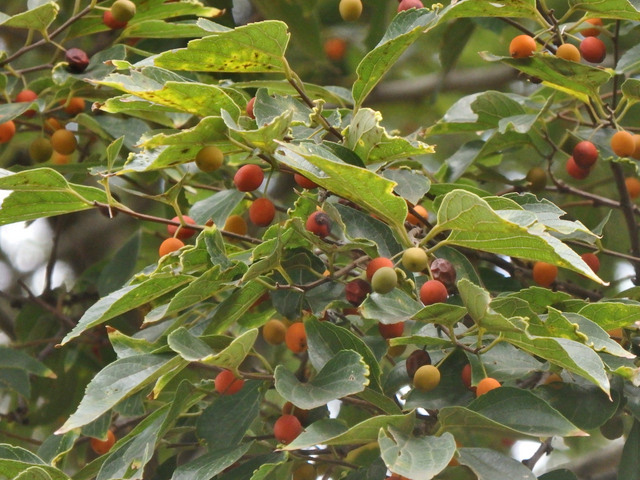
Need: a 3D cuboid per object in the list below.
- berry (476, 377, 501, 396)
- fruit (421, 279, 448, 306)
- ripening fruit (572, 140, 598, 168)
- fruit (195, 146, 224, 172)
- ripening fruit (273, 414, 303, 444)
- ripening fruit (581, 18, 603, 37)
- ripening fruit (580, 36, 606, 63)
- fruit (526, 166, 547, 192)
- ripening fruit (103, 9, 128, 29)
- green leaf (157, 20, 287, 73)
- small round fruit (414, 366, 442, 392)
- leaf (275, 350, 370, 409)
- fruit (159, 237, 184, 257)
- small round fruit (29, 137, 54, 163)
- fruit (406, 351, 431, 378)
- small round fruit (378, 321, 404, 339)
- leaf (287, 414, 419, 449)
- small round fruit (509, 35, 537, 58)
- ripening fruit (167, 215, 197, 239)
[{"bbox_3d":[0.060,0.053,2.160,0.009,0.009,0.009,0,-10,0],"label":"berry"},{"bbox_3d":[0.035,0.016,1.880,0.008,0.008,0.008,0,-12,0],"label":"fruit"},{"bbox_3d":[0.095,-0.030,2.200,0.009,0.010,0.009,0,-10,0],"label":"ripening fruit"},{"bbox_3d":[-0.039,-0.028,2.150,0.009,0.009,0.009,0,-10,0],"label":"fruit"},{"bbox_3d":[-0.010,0.058,1.870,0.009,0.009,0.009,0,-12,0],"label":"ripening fruit"},{"bbox_3d":[0.091,-0.071,2.060,0.008,0.008,0.008,0,-10,0],"label":"ripening fruit"},{"bbox_3d":[0.097,-0.067,2.180,0.009,0.009,0.009,0,-10,0],"label":"ripening fruit"},{"bbox_3d":[0.081,-0.023,2.280,0.008,0.009,0.008,0,-10,0],"label":"fruit"},{"bbox_3d":[-0.067,-0.074,2.030,0.008,0.008,0.008,0,-10,0],"label":"ripening fruit"},{"bbox_3d":[-0.030,-0.060,1.890,0.041,0.015,0.022,0,-12,0],"label":"green leaf"},{"bbox_3d":[0.035,0.045,1.990,0.009,0.009,0.009,0,-10,0],"label":"small round fruit"},{"bbox_3d":[0.001,0.043,1.870,0.029,0.016,0.020,0,-12,0],"label":"leaf"},{"bbox_3d":[-0.051,0.003,2.140,0.009,0.009,0.009,0,-10,0],"label":"fruit"},{"bbox_3d":[-0.091,-0.029,2.000,0.008,0.008,0.008,0,-12,0],"label":"small round fruit"},{"bbox_3d":[0.031,0.039,1.910,0.008,0.009,0.008,0,-12,0],"label":"fruit"},{"bbox_3d":[0.024,0.028,2.020,0.008,0.009,0.008,0,-10,0],"label":"small round fruit"},{"bbox_3d":[0.009,0.067,2.160,0.049,0.012,0.026,-16,-8,-7],"label":"leaf"},{"bbox_3d":[0.072,-0.068,2.180,0.009,0.009,0.009,0,-10,0],"label":"small round fruit"},{"bbox_3d":[-0.043,-0.004,1.920,0.009,0.008,0.009,0,-12,0],"label":"ripening fruit"}]

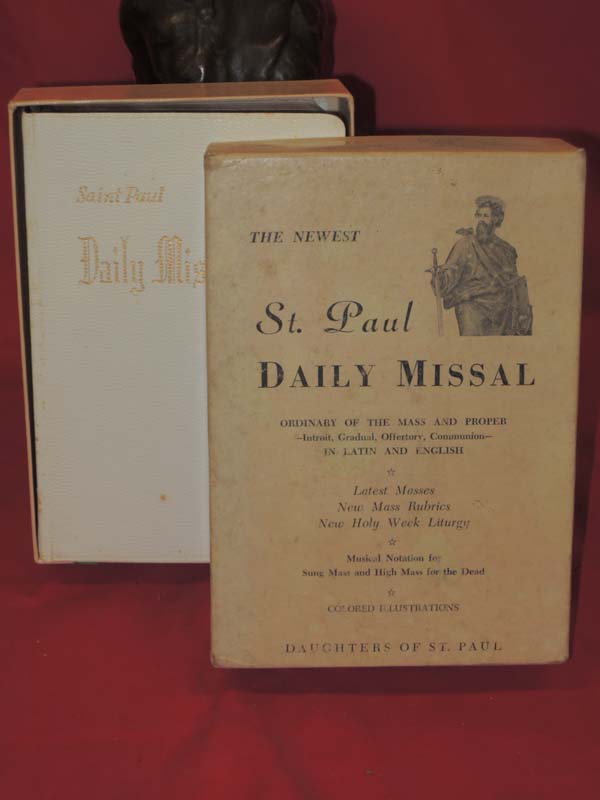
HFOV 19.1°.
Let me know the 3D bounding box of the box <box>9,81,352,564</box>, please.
[{"bbox_3d":[-0.041,-0.028,0.656,0.118,0.169,0.050,-2,15,-3],"label":"box"}]

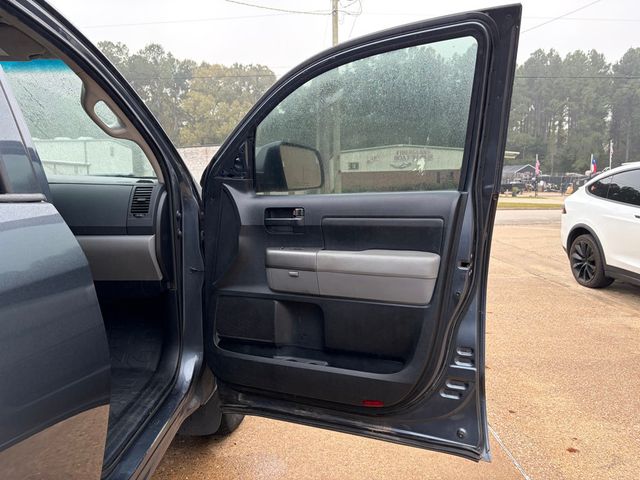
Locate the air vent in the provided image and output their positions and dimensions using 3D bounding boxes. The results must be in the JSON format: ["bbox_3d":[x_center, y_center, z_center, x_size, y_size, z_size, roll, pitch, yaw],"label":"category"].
[{"bbox_3d":[-0.709,-0.153,1.910,0.082,0.117,0.035,0,6,2],"label":"air vent"}]

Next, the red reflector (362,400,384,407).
[{"bbox_3d":[0.174,0.529,1.555,0.073,0.020,0.012,3,7,23],"label":"red reflector"}]

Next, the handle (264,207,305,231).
[{"bbox_3d":[-0.118,-0.070,1.600,0.147,0.083,0.040,3,7,23],"label":"handle"}]

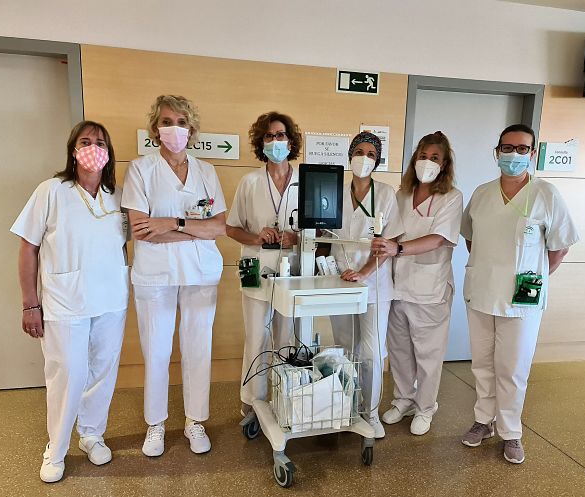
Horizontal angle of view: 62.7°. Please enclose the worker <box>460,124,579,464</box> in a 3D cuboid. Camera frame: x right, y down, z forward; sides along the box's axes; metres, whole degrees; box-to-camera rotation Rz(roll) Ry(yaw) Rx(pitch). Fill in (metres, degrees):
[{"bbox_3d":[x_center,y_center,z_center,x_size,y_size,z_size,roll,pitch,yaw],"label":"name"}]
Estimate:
[{"bbox_3d":[1.144,0.239,2.483,0.596,1.700,0.380,5,10,18],"label":"worker"}]

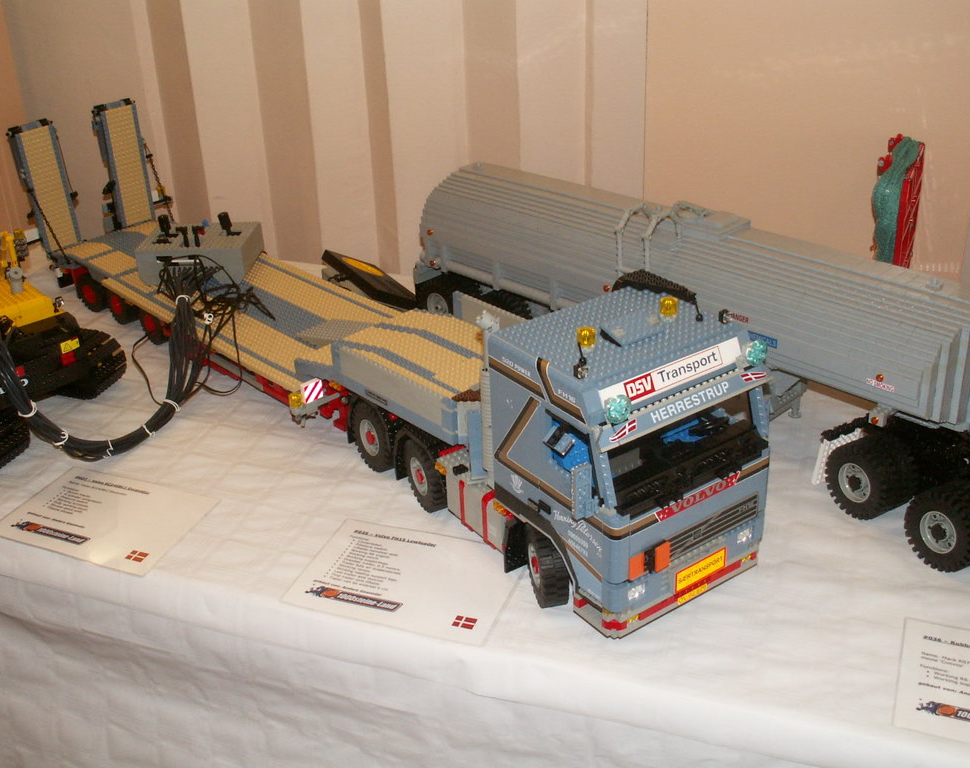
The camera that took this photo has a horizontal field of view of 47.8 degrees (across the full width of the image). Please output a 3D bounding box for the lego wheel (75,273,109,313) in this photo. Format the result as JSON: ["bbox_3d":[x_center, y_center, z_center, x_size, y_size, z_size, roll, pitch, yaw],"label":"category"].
[{"bbox_3d":[-0.617,-0.147,1.739,0.061,0.061,0.026,17,34,32],"label":"lego wheel"}]

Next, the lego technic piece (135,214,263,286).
[{"bbox_3d":[-0.426,-0.214,1.638,0.160,0.093,0.108,0,29,5],"label":"lego technic piece"}]

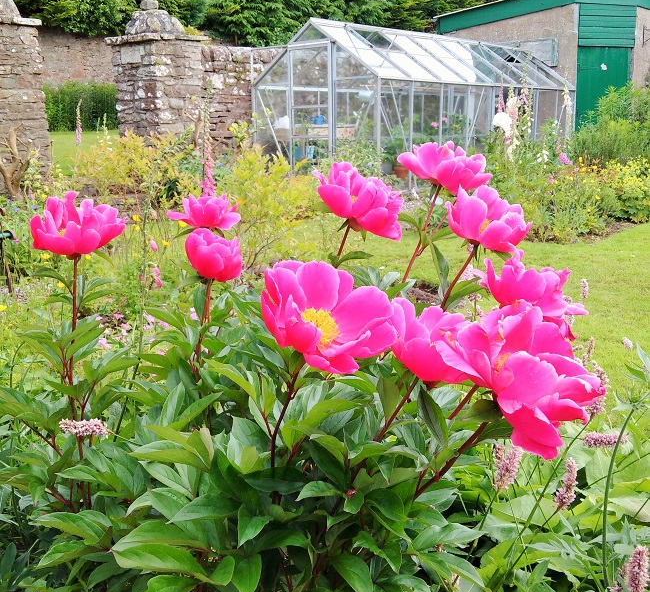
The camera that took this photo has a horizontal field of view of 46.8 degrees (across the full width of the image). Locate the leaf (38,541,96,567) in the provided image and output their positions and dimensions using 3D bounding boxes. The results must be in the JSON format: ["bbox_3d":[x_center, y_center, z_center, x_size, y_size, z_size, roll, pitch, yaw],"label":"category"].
[{"bbox_3d":[-0.327,0.327,0.950,0.082,0.030,0.045,-19,18,-18],"label":"leaf"}]

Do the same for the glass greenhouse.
[{"bbox_3d":[1.474,-2.560,10.307,1.870,1.920,4.920,10,17,40],"label":"glass greenhouse"}]

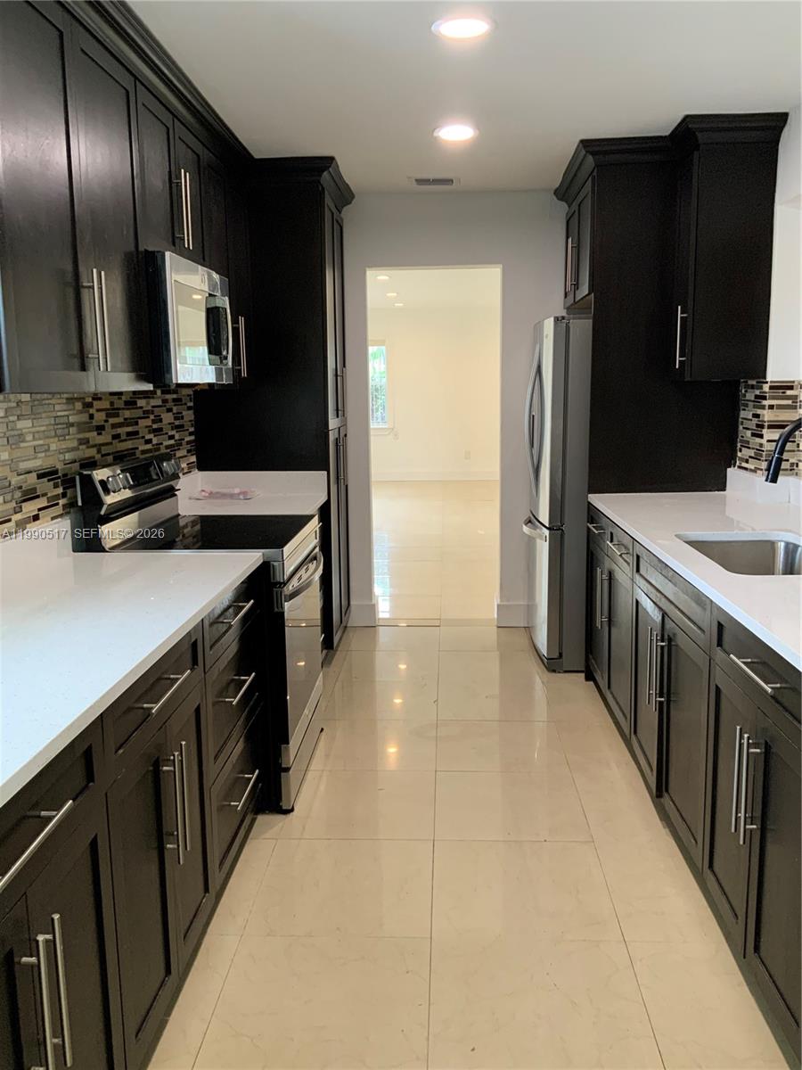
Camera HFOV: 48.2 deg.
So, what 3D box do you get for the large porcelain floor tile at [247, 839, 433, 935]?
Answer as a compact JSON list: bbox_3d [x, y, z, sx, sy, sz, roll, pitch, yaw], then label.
[{"bbox_3d":[-0.159,1.027,2.632,0.504,0.012,0.504,0,10,3],"label":"large porcelain floor tile"}]

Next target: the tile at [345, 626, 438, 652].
[{"bbox_3d":[-0.033,0.596,5.124,0.504,0.012,0.504,0,10,3],"label":"tile"}]

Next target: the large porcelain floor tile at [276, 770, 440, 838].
[{"bbox_3d":[-0.134,0.941,3.130,0.504,0.012,0.504,0,10,3],"label":"large porcelain floor tile"}]

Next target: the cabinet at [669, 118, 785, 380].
[{"bbox_3d":[1.347,-1.183,3.812,0.380,1.038,0.400,0,10,3],"label":"cabinet"}]

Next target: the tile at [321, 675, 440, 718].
[{"bbox_3d":[-0.083,0.769,4.127,0.504,0.012,0.504,0,10,3],"label":"tile"}]

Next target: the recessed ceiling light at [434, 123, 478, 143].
[{"bbox_3d":[0.228,-1.654,3.702,0.190,0.020,0.190,0,10,3],"label":"recessed ceiling light"}]

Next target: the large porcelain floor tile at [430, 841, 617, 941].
[{"bbox_3d":[0.348,1.029,2.617,0.508,0.010,0.508,0,10,3],"label":"large porcelain floor tile"}]

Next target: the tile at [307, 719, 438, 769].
[{"bbox_3d":[-0.108,0.855,3.642,0.508,0.010,0.508,0,10,3],"label":"tile"}]

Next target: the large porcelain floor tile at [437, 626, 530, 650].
[{"bbox_3d":[0.476,0.585,5.114,0.508,0.010,0.508,0,10,3],"label":"large porcelain floor tile"}]

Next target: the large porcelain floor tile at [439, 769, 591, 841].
[{"bbox_3d":[0.374,0.941,3.116,0.508,0.010,0.508,0,10,3],"label":"large porcelain floor tile"}]

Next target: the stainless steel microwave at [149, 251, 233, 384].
[{"bbox_3d":[-0.868,-0.733,3.151,0.400,0.406,0.765,0,10,3],"label":"stainless steel microwave"}]

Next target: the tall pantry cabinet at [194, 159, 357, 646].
[{"bbox_3d":[-0.625,-0.587,4.744,0.710,2.465,0.885,0,10,3],"label":"tall pantry cabinet"}]

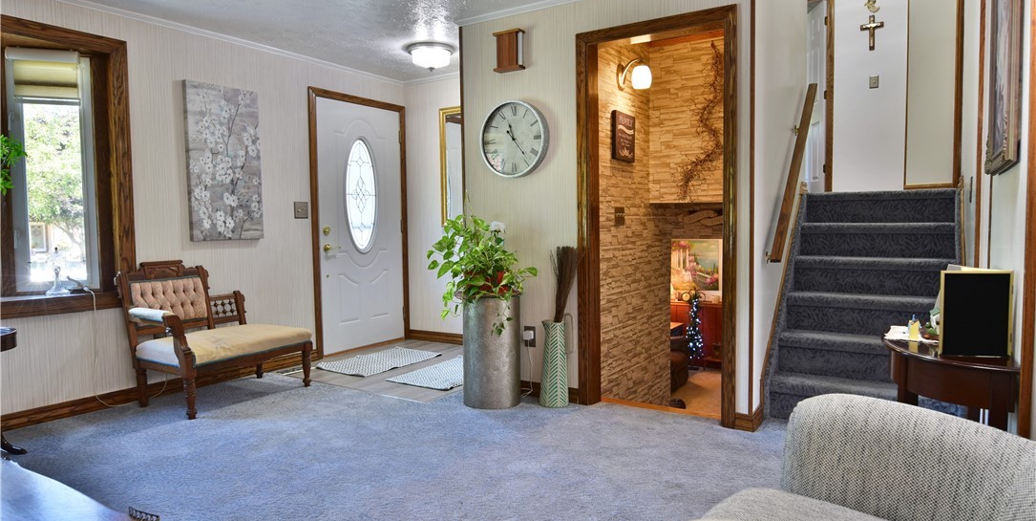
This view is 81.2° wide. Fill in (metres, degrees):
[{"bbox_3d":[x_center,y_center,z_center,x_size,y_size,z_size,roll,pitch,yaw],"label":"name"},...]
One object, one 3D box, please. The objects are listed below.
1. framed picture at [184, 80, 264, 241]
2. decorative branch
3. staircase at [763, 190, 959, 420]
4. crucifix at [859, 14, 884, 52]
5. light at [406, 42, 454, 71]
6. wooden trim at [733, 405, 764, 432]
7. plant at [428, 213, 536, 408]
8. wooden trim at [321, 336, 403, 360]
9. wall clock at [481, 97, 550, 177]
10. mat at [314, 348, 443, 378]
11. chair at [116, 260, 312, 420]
[{"bbox_3d":[-1.991,-0.654,4.112,0.038,1.035,0.505,2,4,35],"label":"framed picture"},{"bbox_3d":[1.172,-0.896,3.912,0.340,0.990,0.100,1,5,33],"label":"decorative branch"},{"bbox_3d":[1.983,0.192,3.409,0.856,1.194,1.244,1,5,34],"label":"staircase"},{"bbox_3d":[3.420,-2.194,5.835,0.190,0.335,0.030,1,5,34],"label":"crucifix"},{"bbox_3d":[-0.660,-1.499,4.522,0.355,0.160,0.355,-1,3,0],"label":"light"},{"bbox_3d":[1.172,0.788,3.058,0.090,0.086,0.203,1,5,34],"label":"wooden trim"},{"bbox_3d":[-0.209,0.277,3.508,0.560,1.100,0.480,1,5,33],"label":"plant"},{"bbox_3d":[-1.293,0.741,5.178,0.035,0.030,0.900,2,4,35],"label":"wooden trim"},{"bbox_3d":[-0.024,-0.709,3.550,0.444,0.444,0.058,1,5,33],"label":"wall clock"},{"bbox_3d":[-1.055,0.773,4.704,0.530,0.013,0.845,2,4,35],"label":"mat"},{"bbox_3d":[-1.838,0.418,3.786,0.660,0.860,1.000,2,4,35],"label":"chair"}]

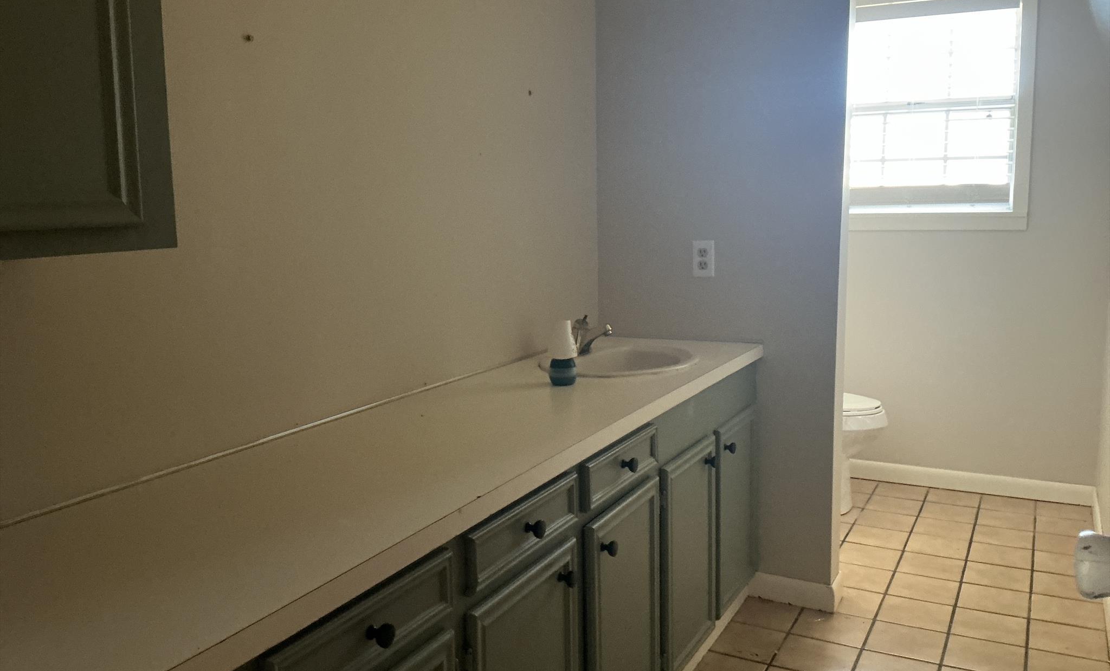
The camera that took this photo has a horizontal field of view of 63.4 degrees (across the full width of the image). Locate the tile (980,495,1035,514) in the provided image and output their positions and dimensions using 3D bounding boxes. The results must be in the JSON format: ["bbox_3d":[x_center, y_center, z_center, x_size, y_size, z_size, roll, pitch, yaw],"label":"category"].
[{"bbox_3d":[1.899,0.712,3.760,0.199,0.010,0.198,3,10,29],"label":"tile"}]

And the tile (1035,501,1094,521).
[{"bbox_3d":[2.062,0.714,3.626,0.199,0.009,0.199,3,9,29],"label":"tile"}]

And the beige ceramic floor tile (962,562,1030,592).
[{"bbox_3d":[1.492,0.817,3.028,0.196,0.010,0.198,3,9,29],"label":"beige ceramic floor tile"}]

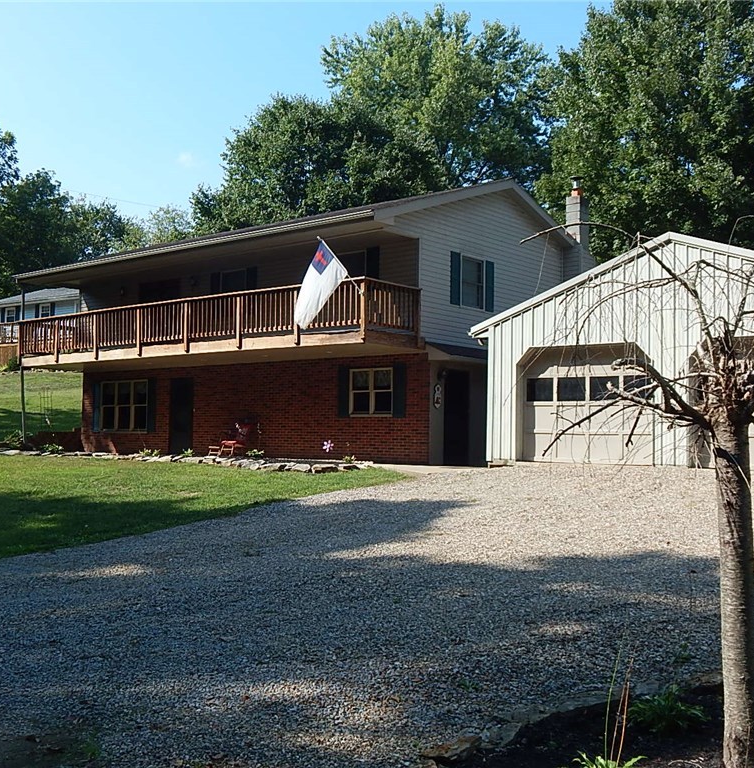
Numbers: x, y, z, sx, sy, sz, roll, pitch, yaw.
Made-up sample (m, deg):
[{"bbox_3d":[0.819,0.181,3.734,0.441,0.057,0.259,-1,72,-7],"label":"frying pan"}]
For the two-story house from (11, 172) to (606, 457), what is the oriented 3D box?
[{"bbox_3d":[-1.954,-1.352,26.174,13.043,6.547,9.084,-2,-3,41],"label":"two-story house"}]

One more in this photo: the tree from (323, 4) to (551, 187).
[{"bbox_3d":[2.837,-8.720,47.438,10.650,18.690,10.700,0,-3,0],"label":"tree"}]

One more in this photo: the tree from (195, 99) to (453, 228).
[{"bbox_3d":[-2.427,-5.548,40.288,10.180,12.270,10.000,0,-3,0],"label":"tree"}]

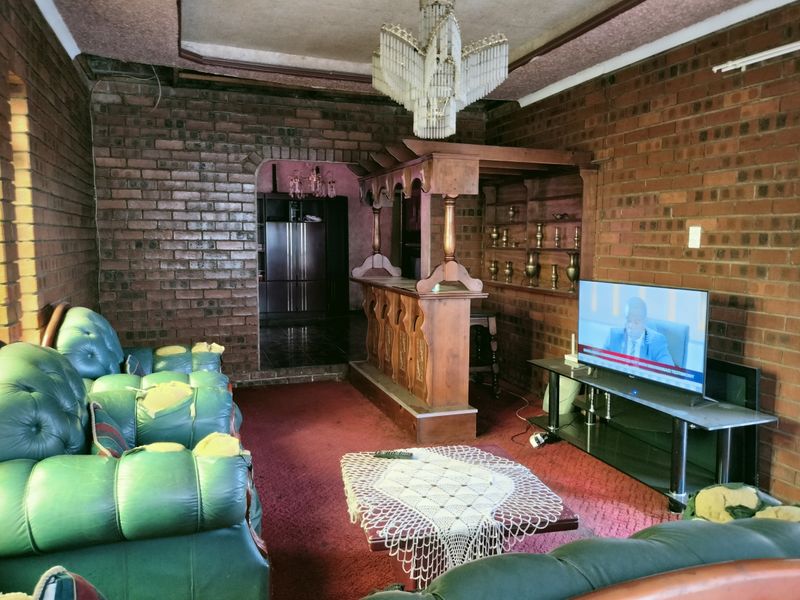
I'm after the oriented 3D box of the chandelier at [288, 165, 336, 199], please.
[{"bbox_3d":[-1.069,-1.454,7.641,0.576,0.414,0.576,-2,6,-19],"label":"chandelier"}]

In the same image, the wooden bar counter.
[{"bbox_3d":[0.038,0.368,5.079,0.480,1.010,2.030,-2,6,-19],"label":"wooden bar counter"}]

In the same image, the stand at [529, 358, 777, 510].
[{"bbox_3d":[1.372,0.761,3.777,0.460,0.493,1.677,-2,6,-19],"label":"stand"}]

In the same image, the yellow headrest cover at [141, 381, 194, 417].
[{"bbox_3d":[-1.117,0.487,2.979,0.258,0.172,0.182,-2,6,-19],"label":"yellow headrest cover"}]

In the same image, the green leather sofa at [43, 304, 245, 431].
[{"bbox_3d":[-1.471,0.503,3.739,0.990,0.980,1.111,-2,6,-19],"label":"green leather sofa"}]

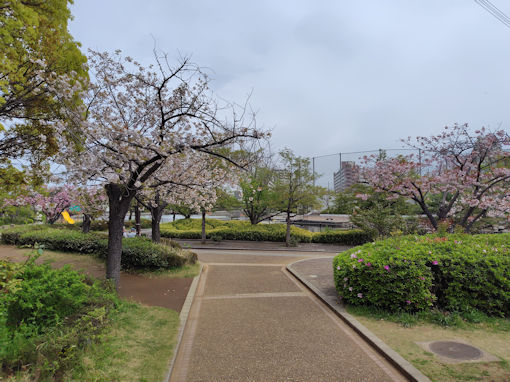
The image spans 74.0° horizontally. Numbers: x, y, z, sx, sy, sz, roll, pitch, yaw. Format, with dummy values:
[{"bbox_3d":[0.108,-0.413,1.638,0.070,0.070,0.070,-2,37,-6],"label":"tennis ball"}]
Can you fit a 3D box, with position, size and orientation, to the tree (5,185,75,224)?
[{"bbox_3d":[-14.952,1.075,23.500,4.900,3.200,4.400,0,-3,0],"label":"tree"}]

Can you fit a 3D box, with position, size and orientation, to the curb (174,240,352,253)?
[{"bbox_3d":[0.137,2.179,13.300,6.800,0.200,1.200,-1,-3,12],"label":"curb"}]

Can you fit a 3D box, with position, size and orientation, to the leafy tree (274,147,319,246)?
[{"bbox_3d":[1.578,0.273,13.200,1.800,3.800,1.800,0,-3,0],"label":"leafy tree"}]

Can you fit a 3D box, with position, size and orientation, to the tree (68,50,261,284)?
[{"bbox_3d":[-1.797,-0.422,6.650,3.900,4.600,3.700,0,-3,0],"label":"tree"}]

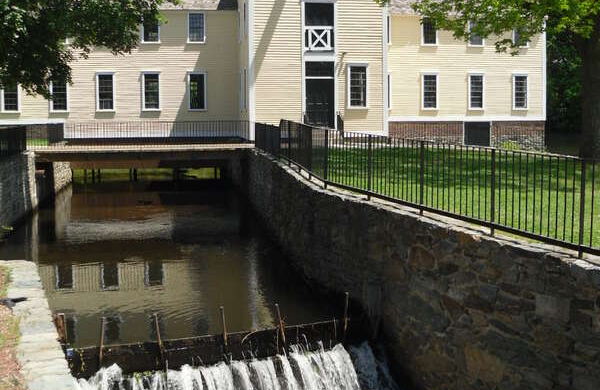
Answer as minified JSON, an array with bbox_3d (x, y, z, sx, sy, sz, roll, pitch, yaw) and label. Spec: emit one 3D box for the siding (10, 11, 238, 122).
[{"bbox_3d":[-9.234,-6.640,41.430,12.080,6.030,0.250,-1,6,-9],"label":"siding"}]

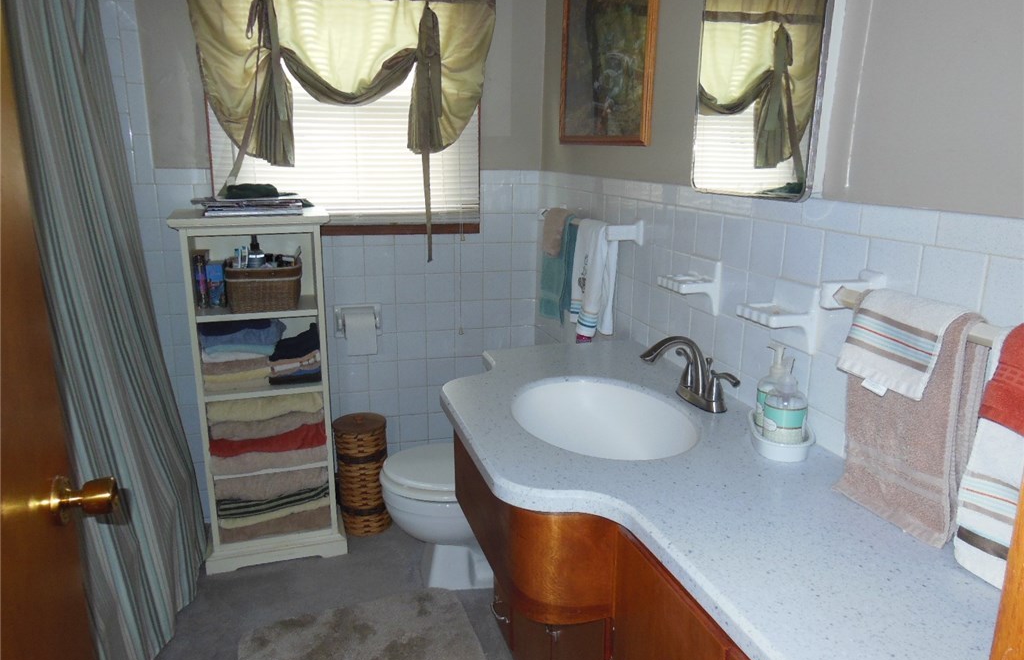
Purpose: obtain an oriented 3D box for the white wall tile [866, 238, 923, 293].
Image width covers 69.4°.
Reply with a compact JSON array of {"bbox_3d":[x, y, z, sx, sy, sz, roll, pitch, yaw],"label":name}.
[{"bbox_3d":[0.600,-0.084,1.161,0.009,0.108,0.108,-3,14,-16],"label":"white wall tile"}]

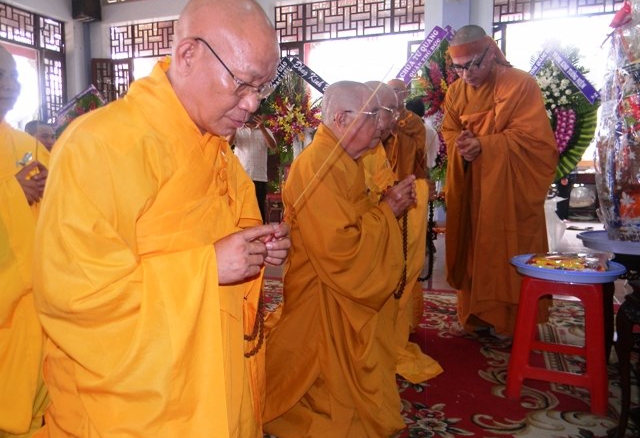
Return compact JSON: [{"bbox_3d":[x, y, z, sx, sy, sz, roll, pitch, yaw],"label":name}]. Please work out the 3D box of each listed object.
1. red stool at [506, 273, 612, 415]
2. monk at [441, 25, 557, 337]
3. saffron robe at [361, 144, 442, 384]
[{"bbox_3d":[0.929,0.438,2.003,0.340,0.462,0.340,2,7,25],"label":"red stool"},{"bbox_3d":[0.969,-0.108,2.695,0.500,1.380,0.600,-6,8,-43],"label":"monk"},{"bbox_3d":[0.202,0.161,2.130,0.720,1.000,0.580,1,6,18],"label":"saffron robe"}]

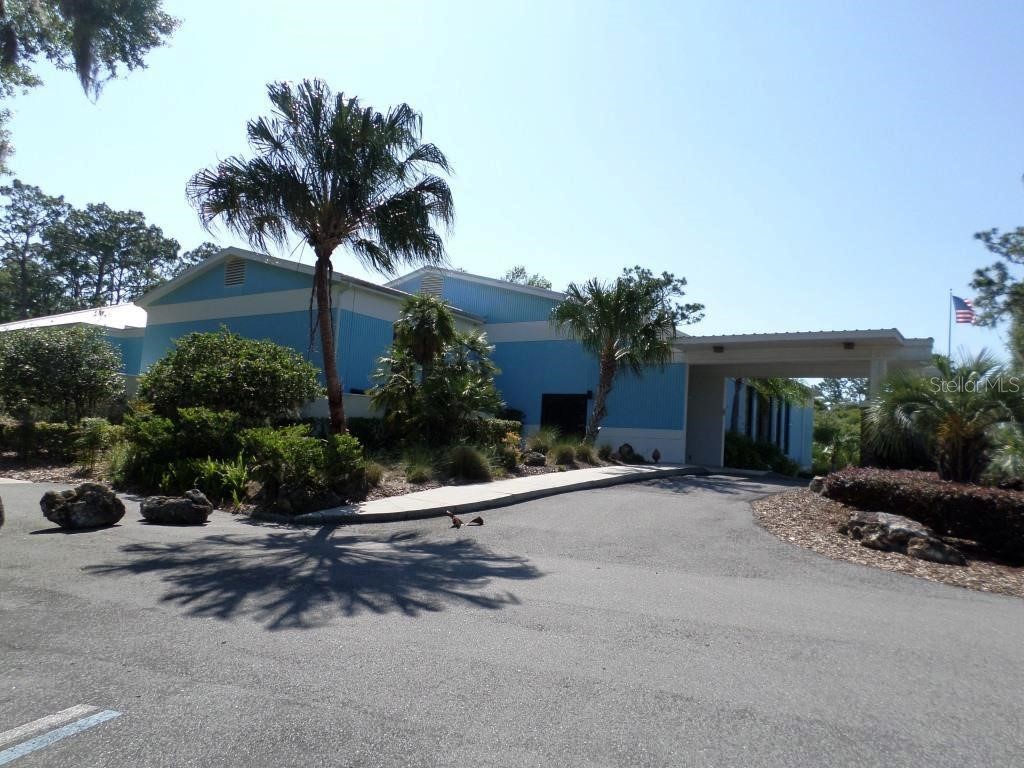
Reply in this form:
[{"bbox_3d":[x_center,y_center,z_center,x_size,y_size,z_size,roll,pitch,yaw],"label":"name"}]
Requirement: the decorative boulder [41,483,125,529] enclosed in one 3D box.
[{"bbox_3d":[-6.360,1.792,10.950,1.100,0.660,0.850,7,-6,-29],"label":"decorative boulder"}]

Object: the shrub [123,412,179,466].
[{"bbox_3d":[-7.626,1.202,15.600,1.250,1.320,1.200,6,-6,-26],"label":"shrub"}]

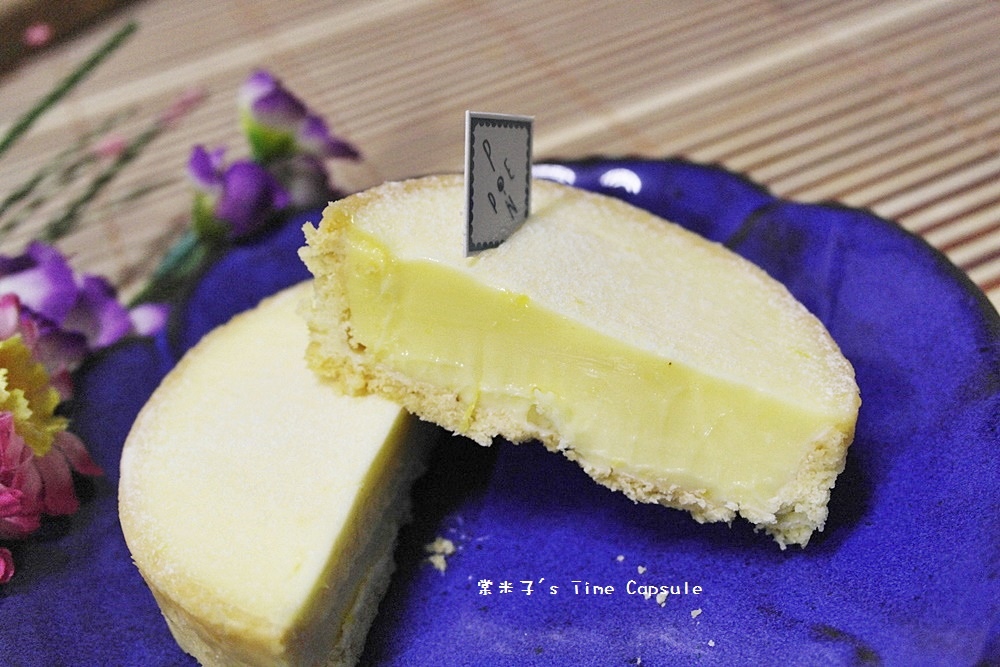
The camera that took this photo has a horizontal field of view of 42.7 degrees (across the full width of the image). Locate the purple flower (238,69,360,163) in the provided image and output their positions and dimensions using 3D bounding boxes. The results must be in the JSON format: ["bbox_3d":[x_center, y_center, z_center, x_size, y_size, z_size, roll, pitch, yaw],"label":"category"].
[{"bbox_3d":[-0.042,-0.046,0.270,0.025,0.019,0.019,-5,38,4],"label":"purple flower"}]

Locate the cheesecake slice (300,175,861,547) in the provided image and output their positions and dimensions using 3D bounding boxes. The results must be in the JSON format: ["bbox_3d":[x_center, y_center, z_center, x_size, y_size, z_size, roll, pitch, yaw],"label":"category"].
[{"bbox_3d":[0.013,-0.001,0.191,0.077,0.022,0.041,20,31,5],"label":"cheesecake slice"}]

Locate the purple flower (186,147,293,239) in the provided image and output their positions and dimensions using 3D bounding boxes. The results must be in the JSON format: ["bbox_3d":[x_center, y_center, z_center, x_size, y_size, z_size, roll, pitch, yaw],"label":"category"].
[{"bbox_3d":[-0.051,-0.028,0.250,0.019,0.018,0.018,-5,38,4],"label":"purple flower"}]

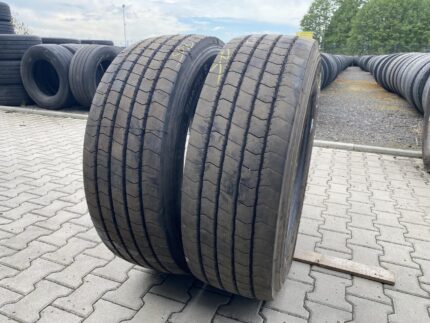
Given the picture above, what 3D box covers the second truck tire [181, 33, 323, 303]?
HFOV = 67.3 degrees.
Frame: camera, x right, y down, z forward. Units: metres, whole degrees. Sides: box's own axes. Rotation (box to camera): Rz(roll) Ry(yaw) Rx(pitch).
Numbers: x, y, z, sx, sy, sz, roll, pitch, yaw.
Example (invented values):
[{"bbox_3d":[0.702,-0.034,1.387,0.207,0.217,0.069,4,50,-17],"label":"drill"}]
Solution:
[{"bbox_3d":[0.201,0.019,1.260,0.295,0.976,0.976,9,19,20],"label":"second truck tire"}]

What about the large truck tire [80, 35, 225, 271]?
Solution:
[{"bbox_3d":[-0.129,-0.023,1.382,0.295,0.976,0.976,4,17,18],"label":"large truck tire"}]

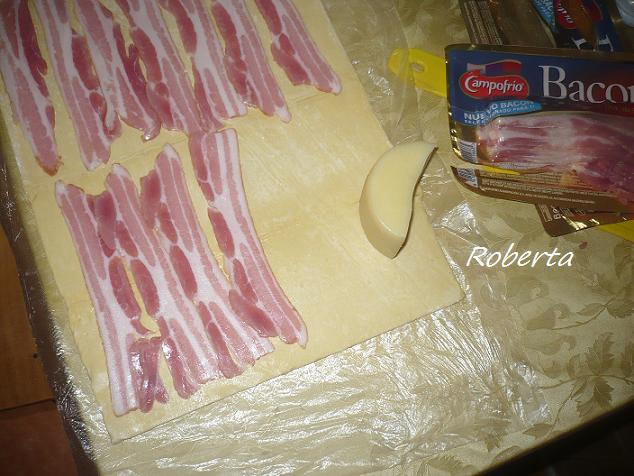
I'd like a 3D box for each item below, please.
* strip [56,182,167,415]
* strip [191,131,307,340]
[{"bbox_3d":[-0.175,0.043,0.557,0.052,0.007,0.219,-15,76,-17],"label":"strip"},{"bbox_3d":[-0.069,-0.001,0.596,0.054,0.007,0.229,-16,76,-17],"label":"strip"}]

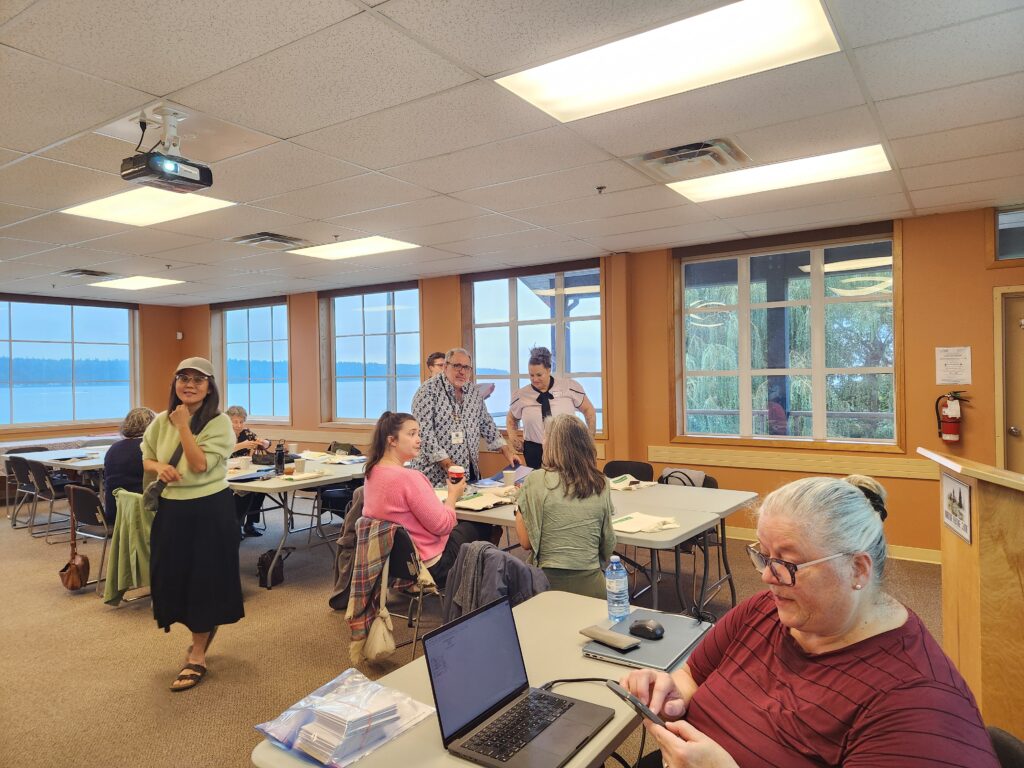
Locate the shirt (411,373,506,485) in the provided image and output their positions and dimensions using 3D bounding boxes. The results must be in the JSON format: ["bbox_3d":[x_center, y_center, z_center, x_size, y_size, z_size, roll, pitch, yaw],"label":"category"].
[{"bbox_3d":[-0.366,0.325,4.650,0.620,0.800,0.420,-1,1,-23],"label":"shirt"}]

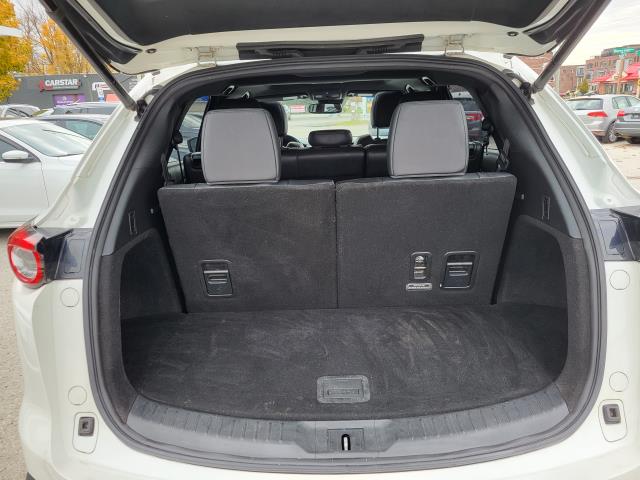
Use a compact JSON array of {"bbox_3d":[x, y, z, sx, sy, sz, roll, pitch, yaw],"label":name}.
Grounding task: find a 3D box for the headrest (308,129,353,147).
[{"bbox_3d":[0.048,-0.464,2.195,0.210,0.095,0.100,-2,15,1],"label":"headrest"}]

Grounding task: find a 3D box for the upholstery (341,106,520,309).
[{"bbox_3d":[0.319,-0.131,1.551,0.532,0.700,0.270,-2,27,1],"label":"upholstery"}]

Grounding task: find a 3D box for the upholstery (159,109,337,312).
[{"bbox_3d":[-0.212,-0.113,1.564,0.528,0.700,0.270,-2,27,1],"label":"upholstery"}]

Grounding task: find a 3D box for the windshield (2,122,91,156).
[{"bbox_3d":[-3.682,-1.405,6.648,0.750,0.420,1.380,-3,15,-2],"label":"windshield"}]

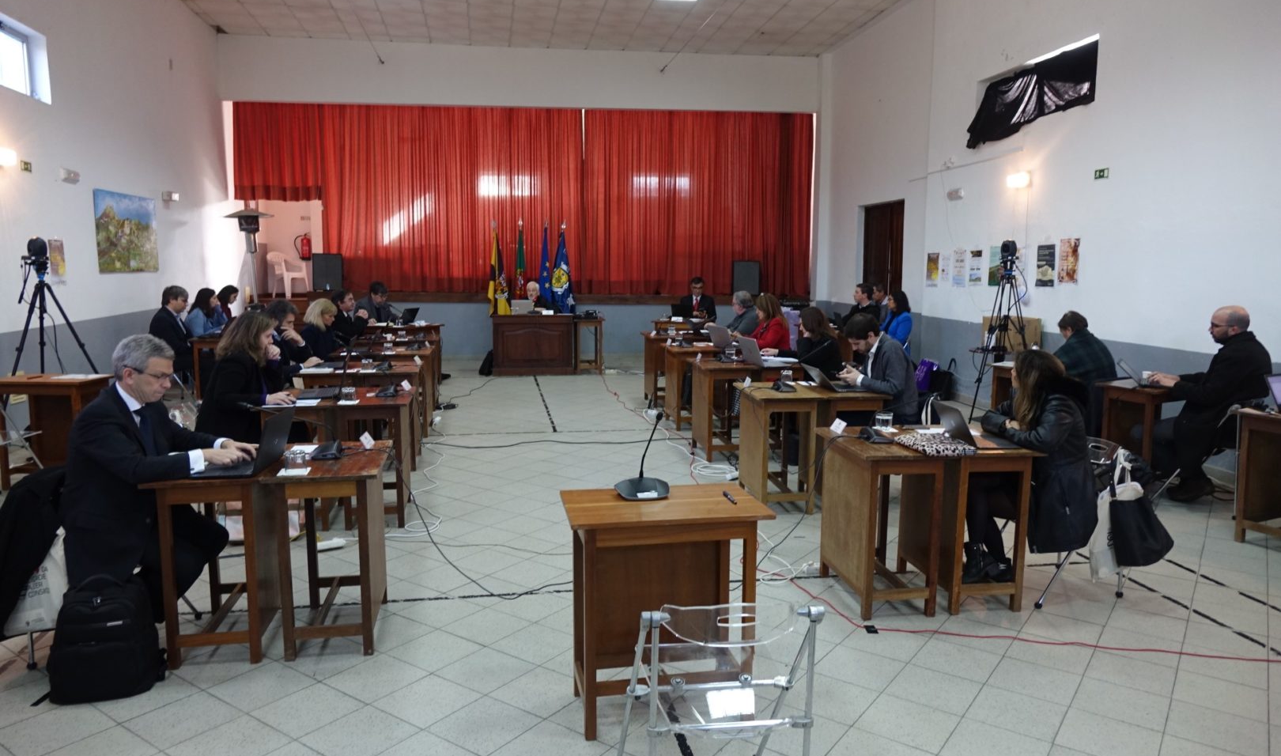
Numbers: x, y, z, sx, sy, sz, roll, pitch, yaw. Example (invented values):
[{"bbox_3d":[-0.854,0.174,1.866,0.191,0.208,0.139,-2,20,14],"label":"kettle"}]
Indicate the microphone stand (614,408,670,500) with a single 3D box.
[{"bbox_3d":[0.010,0.281,3.087,0.200,0.310,0.160,-1,8,-7],"label":"microphone stand"}]

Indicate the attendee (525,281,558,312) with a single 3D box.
[{"bbox_3d":[-1.490,-0.778,12.806,0.550,1.300,0.650,-1,8,-10],"label":"attendee"}]

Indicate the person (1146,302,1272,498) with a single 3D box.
[{"bbox_3d":[3.994,0.157,6.032,0.780,1.330,0.540,6,9,34],"label":"person"}]

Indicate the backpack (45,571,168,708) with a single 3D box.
[{"bbox_3d":[-1.971,0.941,3.182,0.330,0.430,0.240,-3,8,-22],"label":"backpack"}]

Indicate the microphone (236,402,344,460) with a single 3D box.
[{"bbox_3d":[-1.519,0.223,3.739,0.430,0.245,0.190,-1,8,-10],"label":"microphone"}]

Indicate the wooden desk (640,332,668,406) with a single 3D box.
[{"bbox_3d":[0.283,-0.084,9.977,0.440,0.775,0.690,-1,8,-10],"label":"wooden desk"}]

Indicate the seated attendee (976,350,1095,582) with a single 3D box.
[{"bbox_3d":[1.956,0.453,4.244,0.690,1.210,0.500,-1,8,-10],"label":"seated attendee"}]

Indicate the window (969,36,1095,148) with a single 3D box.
[{"bbox_3d":[4.034,-2.905,8.819,0.150,0.680,2.120,-1,8,-8],"label":"window"}]

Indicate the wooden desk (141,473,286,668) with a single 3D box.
[{"bbox_3d":[-1.721,0.722,3.610,0.430,0.755,0.680,-1,8,-10],"label":"wooden desk"}]

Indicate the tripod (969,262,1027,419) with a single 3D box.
[{"bbox_3d":[3.622,-0.344,8.492,0.600,1.620,0.550,4,9,23],"label":"tripod"}]

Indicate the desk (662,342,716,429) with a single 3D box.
[{"bbox_3d":[0.469,0.080,8.418,0.436,0.772,0.663,-1,8,-9],"label":"desk"}]

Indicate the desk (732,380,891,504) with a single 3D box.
[{"bbox_3d":[1.144,0.465,5.799,0.880,0.780,0.690,-1,8,-8],"label":"desk"}]

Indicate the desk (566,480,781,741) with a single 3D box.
[{"bbox_3d":[0.077,0.831,3.075,0.690,0.775,0.440,-1,8,-10],"label":"desk"}]

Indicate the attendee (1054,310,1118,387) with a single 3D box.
[{"bbox_3d":[3.751,0.009,7.649,0.820,1.220,0.550,5,9,31],"label":"attendee"}]

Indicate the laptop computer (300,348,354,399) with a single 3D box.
[{"bbox_3d":[-2.009,-0.025,5.500,0.300,0.255,0.360,-1,8,-8],"label":"laptop computer"}]

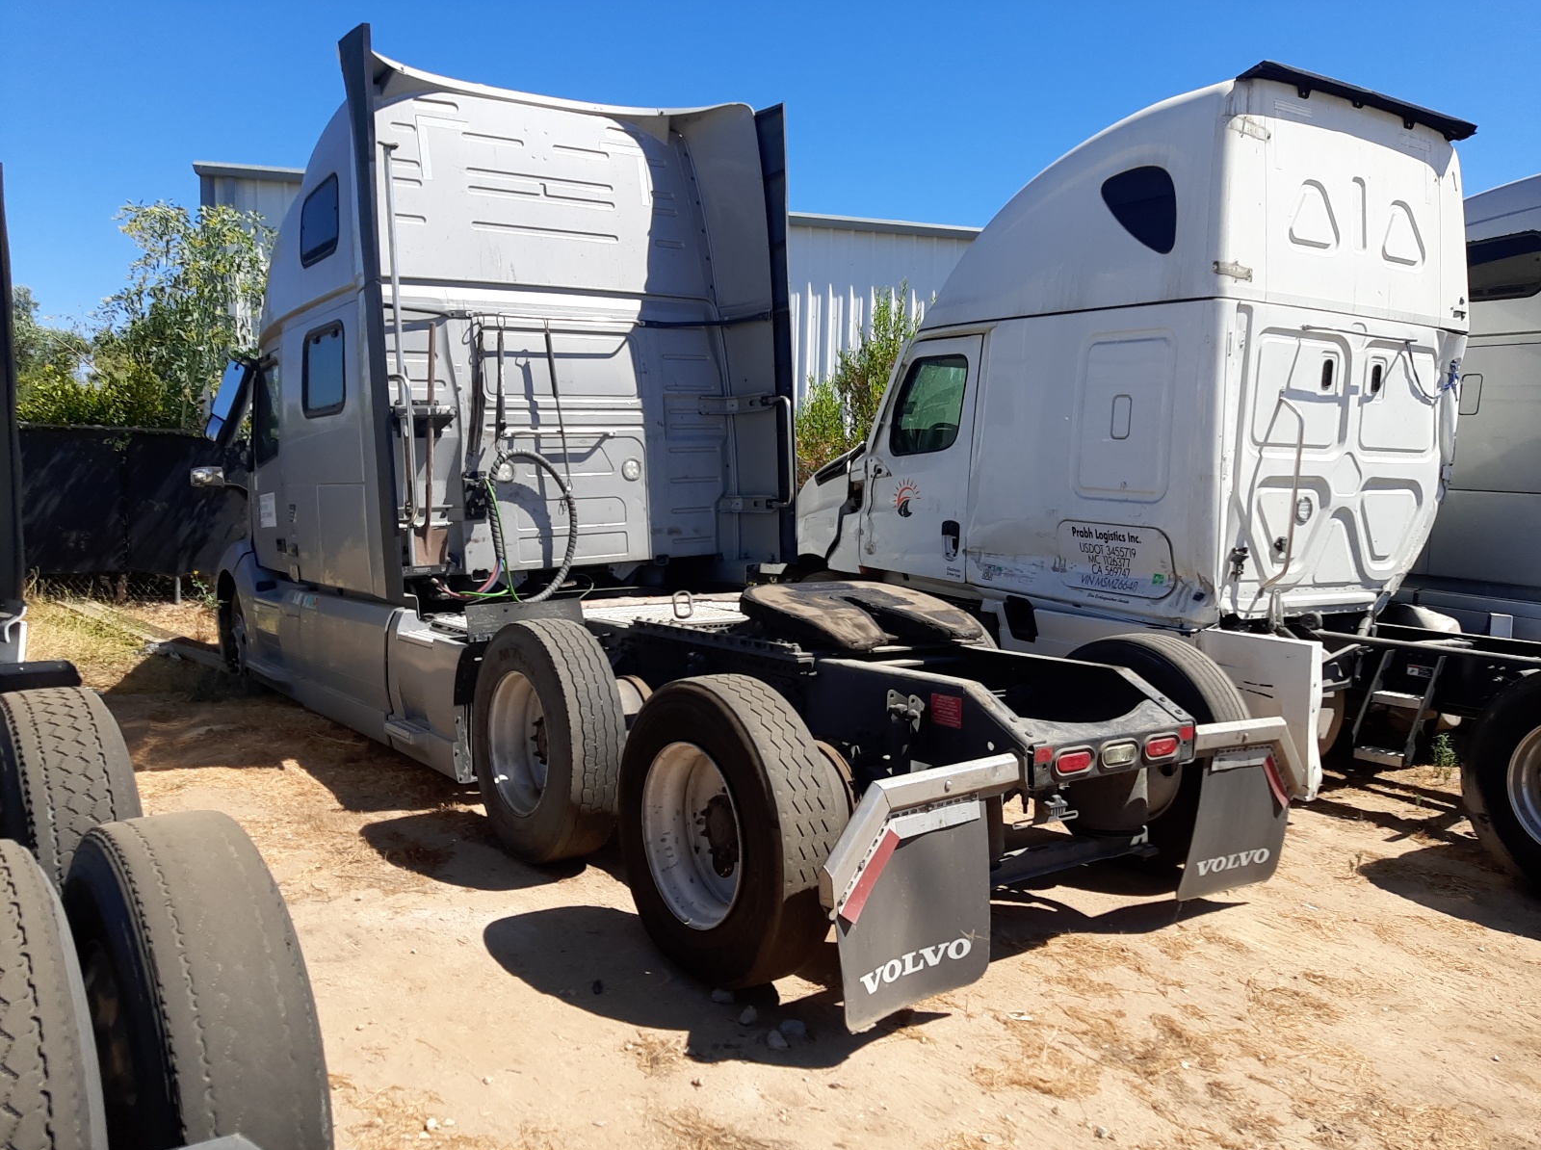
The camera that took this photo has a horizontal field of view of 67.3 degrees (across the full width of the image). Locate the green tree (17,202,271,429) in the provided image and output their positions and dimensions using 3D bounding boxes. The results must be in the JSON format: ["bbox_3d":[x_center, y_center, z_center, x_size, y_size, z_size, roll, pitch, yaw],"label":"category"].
[{"bbox_3d":[-7.100,-1.963,13.100,3.000,4.400,2.600,0,5,-17],"label":"green tree"}]

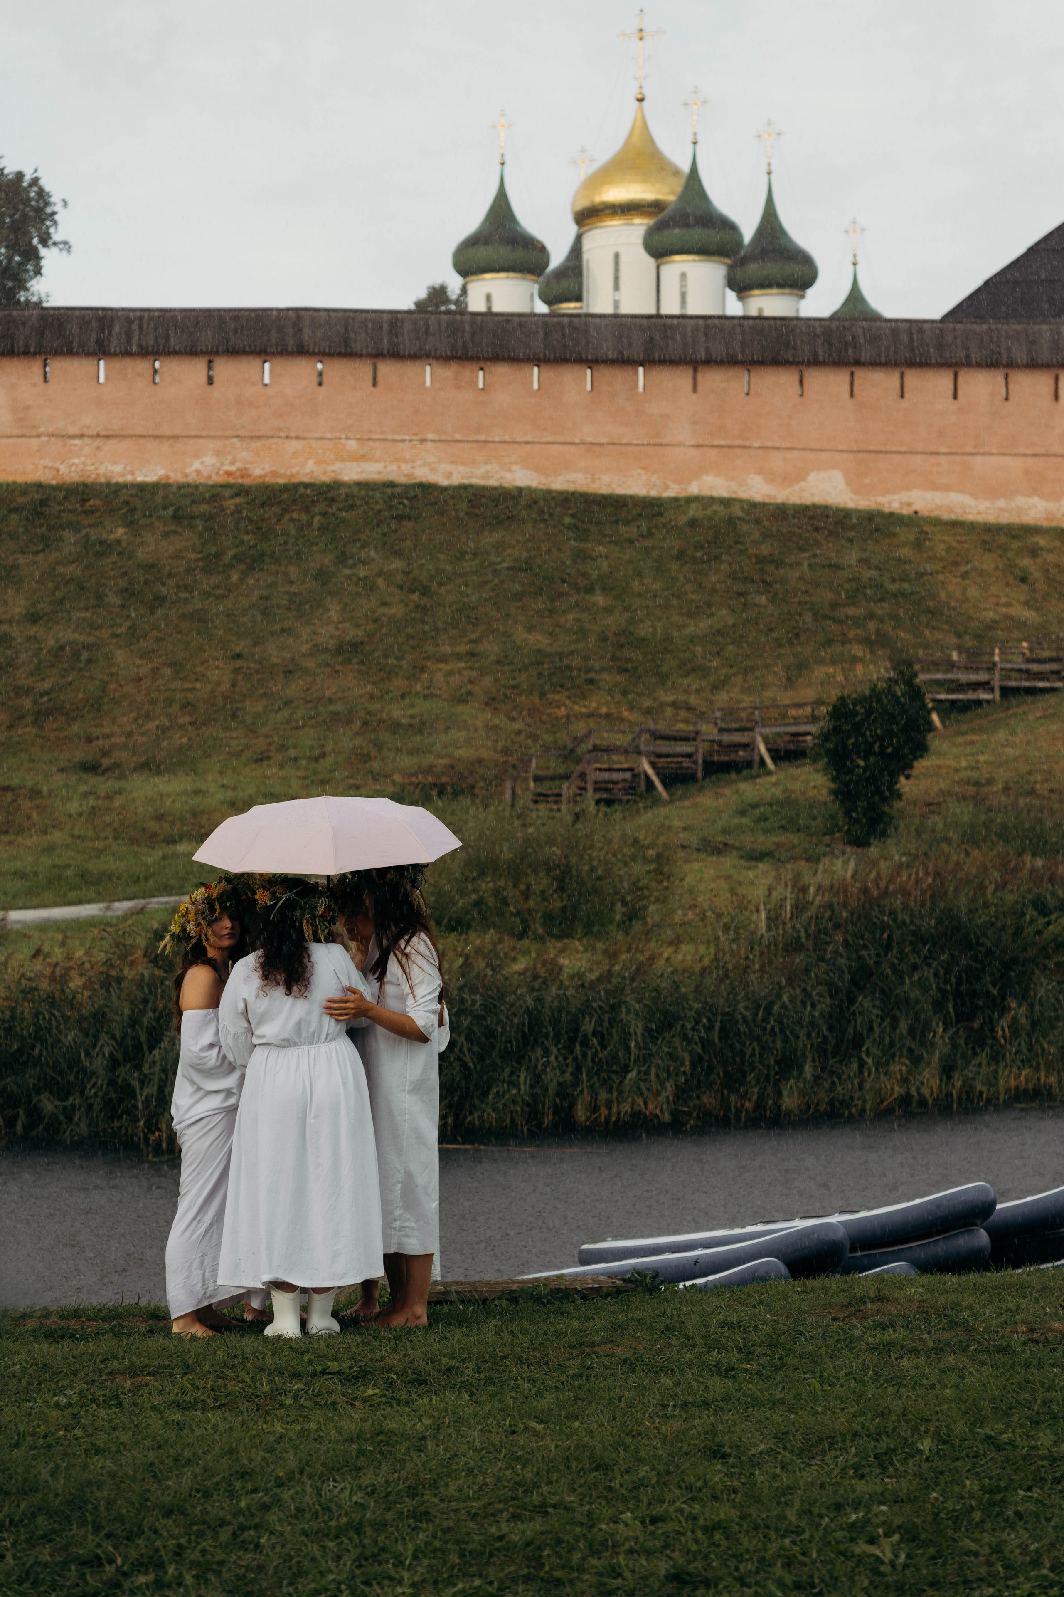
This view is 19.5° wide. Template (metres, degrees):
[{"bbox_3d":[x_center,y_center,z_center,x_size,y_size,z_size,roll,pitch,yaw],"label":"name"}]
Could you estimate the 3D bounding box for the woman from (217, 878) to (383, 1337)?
[{"bbox_3d":[-0.867,1.156,11.600,0.610,1.700,0.480,0,-2,3],"label":"woman"}]

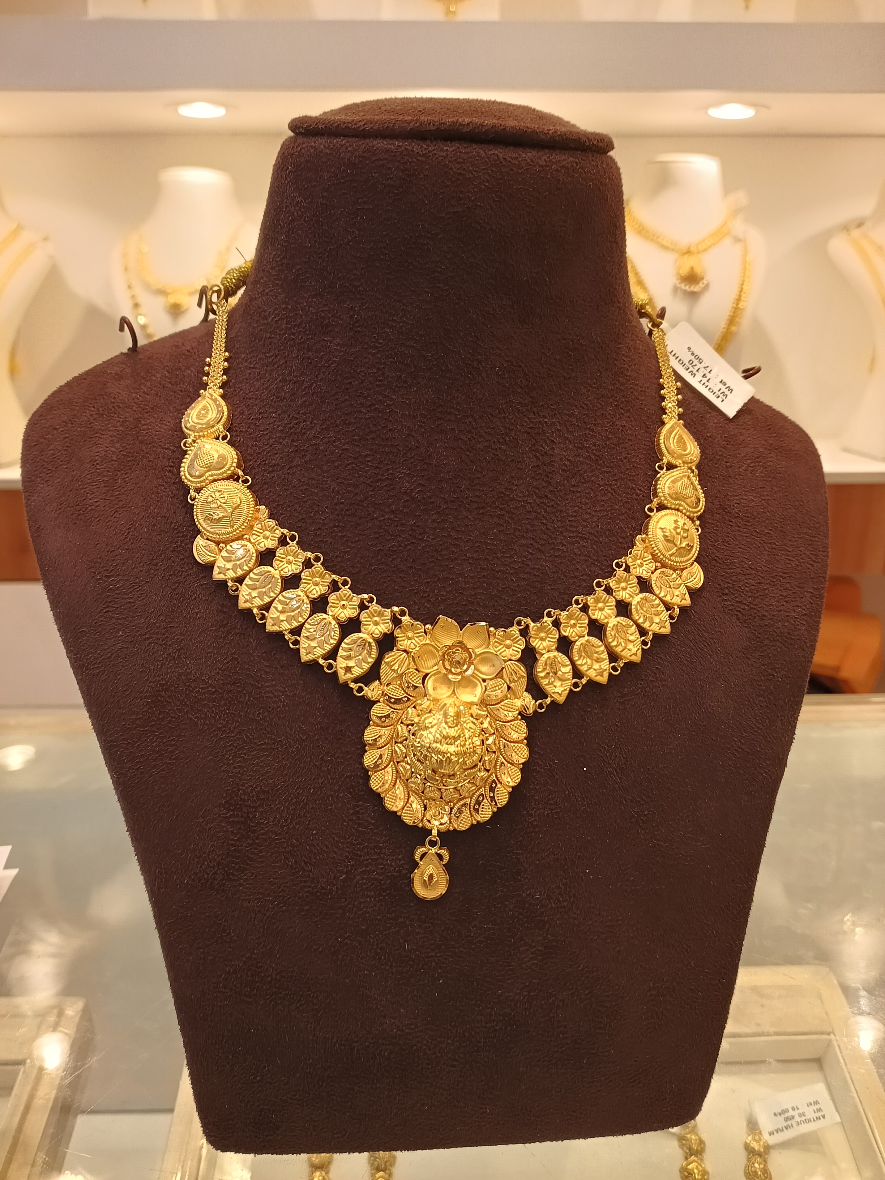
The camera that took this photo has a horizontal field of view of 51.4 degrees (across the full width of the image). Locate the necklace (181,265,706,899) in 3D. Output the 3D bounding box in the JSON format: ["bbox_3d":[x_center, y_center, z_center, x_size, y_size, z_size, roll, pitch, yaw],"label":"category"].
[{"bbox_3d":[0.000,-0.011,0.290,0.160,0.195,0.070,2,7,-5],"label":"necklace"}]

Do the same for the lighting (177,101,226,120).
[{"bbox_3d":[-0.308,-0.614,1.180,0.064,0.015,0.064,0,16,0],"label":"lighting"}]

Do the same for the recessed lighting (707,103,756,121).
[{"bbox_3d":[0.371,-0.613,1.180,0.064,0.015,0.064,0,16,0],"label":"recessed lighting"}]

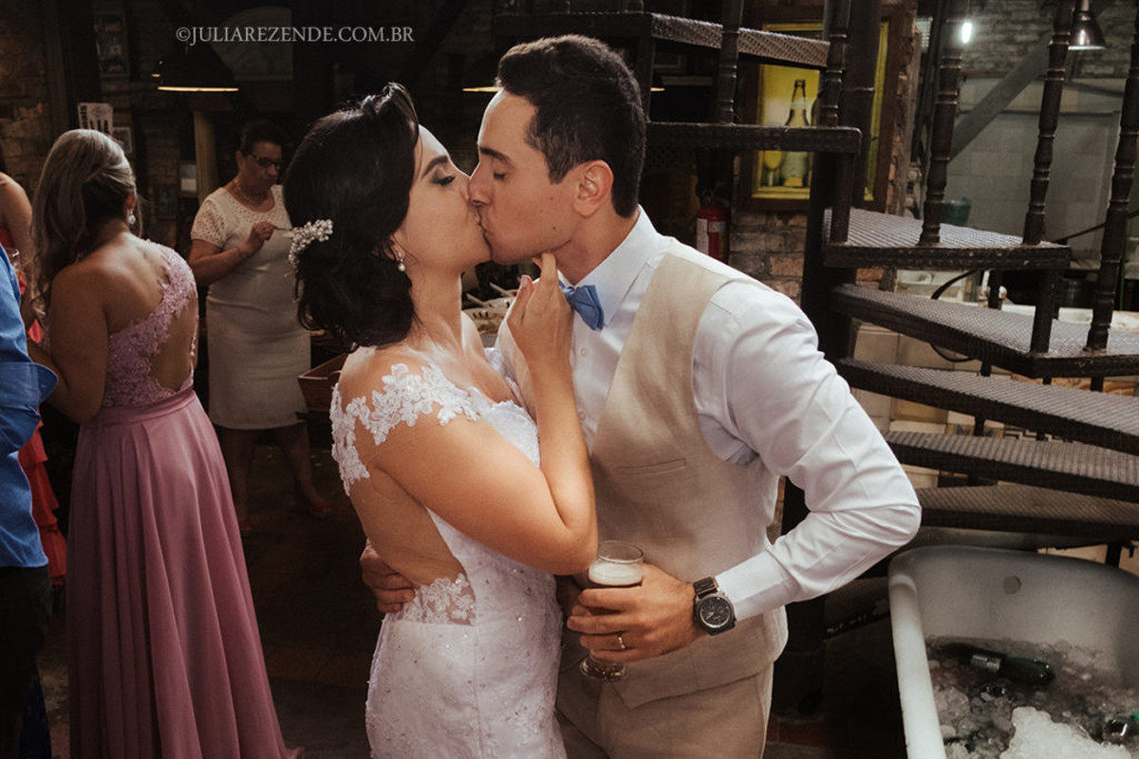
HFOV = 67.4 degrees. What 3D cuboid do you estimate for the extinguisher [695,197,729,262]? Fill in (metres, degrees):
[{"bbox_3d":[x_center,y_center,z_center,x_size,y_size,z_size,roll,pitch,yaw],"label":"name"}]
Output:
[{"bbox_3d":[0.586,-0.531,3.553,0.150,0.470,0.145,2,13,7],"label":"extinguisher"}]

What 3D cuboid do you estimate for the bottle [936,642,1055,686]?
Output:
[{"bbox_3d":[1.014,0.695,2.084,0.300,0.085,0.085,3,13,20],"label":"bottle"}]

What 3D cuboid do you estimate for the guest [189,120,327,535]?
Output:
[{"bbox_3d":[-1.255,-0.196,3.470,0.420,1.640,0.500,13,18,43],"label":"guest"}]

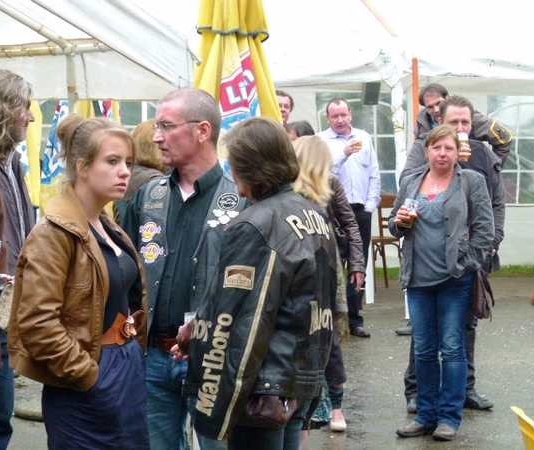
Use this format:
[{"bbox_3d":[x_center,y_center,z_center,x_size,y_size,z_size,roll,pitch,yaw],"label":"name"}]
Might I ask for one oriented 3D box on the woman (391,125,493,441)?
[{"bbox_3d":[0.917,0.293,11.962,0.540,1.625,0.370,1,3,12],"label":"woman"}]

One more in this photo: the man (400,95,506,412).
[{"bbox_3d":[1.064,0.151,13.099,0.580,1.776,0.400,0,3,-3],"label":"man"}]

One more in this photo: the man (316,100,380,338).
[{"bbox_3d":[0.607,-0.061,17.088,0.500,1.765,0.360,0,3,-8],"label":"man"}]

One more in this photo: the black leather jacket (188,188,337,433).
[{"bbox_3d":[-0.010,0.251,6.523,0.340,0.727,0.480,1,3,25],"label":"black leather jacket"}]

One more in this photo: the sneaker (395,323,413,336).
[{"bbox_3d":[1.107,0.778,17.118,0.290,0.110,0.105,-1,3,-18],"label":"sneaker"}]

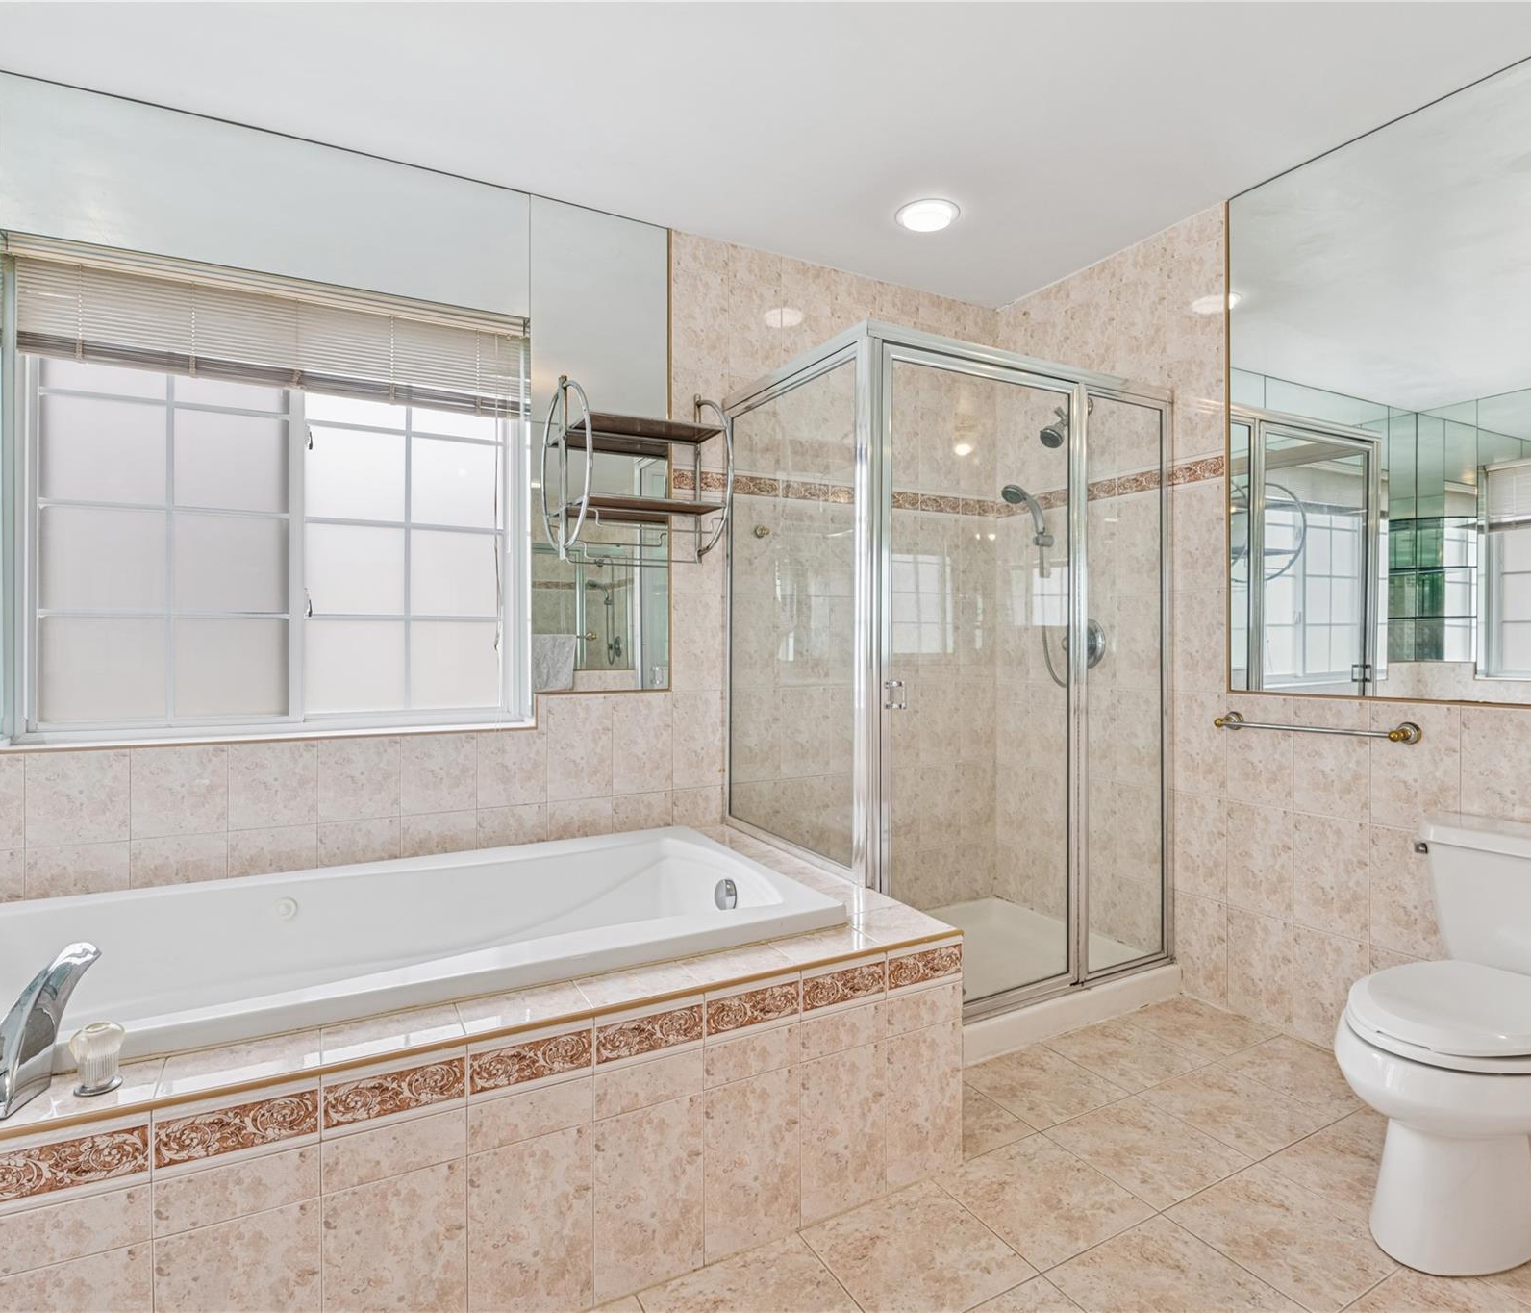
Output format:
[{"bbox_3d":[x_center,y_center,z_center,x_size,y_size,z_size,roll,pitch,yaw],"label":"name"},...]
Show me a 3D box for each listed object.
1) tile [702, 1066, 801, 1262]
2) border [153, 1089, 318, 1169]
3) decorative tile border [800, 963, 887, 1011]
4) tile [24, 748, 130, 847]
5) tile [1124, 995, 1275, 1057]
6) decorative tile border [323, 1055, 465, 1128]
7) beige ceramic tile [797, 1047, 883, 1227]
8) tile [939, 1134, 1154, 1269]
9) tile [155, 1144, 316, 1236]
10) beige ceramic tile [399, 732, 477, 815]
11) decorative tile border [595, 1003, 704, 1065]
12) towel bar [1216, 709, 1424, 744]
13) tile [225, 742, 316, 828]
[{"bbox_3d":[-0.024,0.923,1.500,0.200,0.315,0.010,-1,1,-28],"label":"tile"},{"bbox_3d":[-0.727,0.652,1.134,0.199,0.063,0.010,-1,1,-28],"label":"border"},{"bbox_3d":[0.153,0.639,1.586,0.200,0.070,0.012,-1,1,-28],"label":"decorative tile border"},{"bbox_3d":[-1.662,0.342,1.990,0.203,0.226,0.010,-1,1,-27],"label":"tile"},{"bbox_3d":[1.253,1.077,2.383,0.315,0.010,0.316,-1,1,-28],"label":"tile"},{"bbox_3d":[-0.564,0.664,1.256,0.198,0.062,0.010,0,0,-27],"label":"decorative tile border"},{"bbox_3d":[0.156,0.946,1.631,0.204,0.321,0.010,0,0,-27],"label":"beige ceramic tile"},{"bbox_3d":[0.550,1.079,1.640,0.310,0.010,0.310,-1,1,-28],"label":"tile"},{"bbox_3d":[-0.726,0.735,1.136,0.199,0.077,0.010,-1,1,-28],"label":"tile"},{"bbox_3d":[-0.954,0.343,2.405,0.210,0.227,0.010,0,0,-27],"label":"beige ceramic tile"},{"bbox_3d":[-0.200,0.651,1.411,0.199,0.063,0.010,-1,1,-28],"label":"decorative tile border"},{"bbox_3d":[1.459,0.191,2.208,0.080,0.056,0.510,-1,1,-28],"label":"towel bar"},{"bbox_3d":[-1.262,0.326,2.106,0.200,0.225,0.010,-1,1,-28],"label":"tile"}]

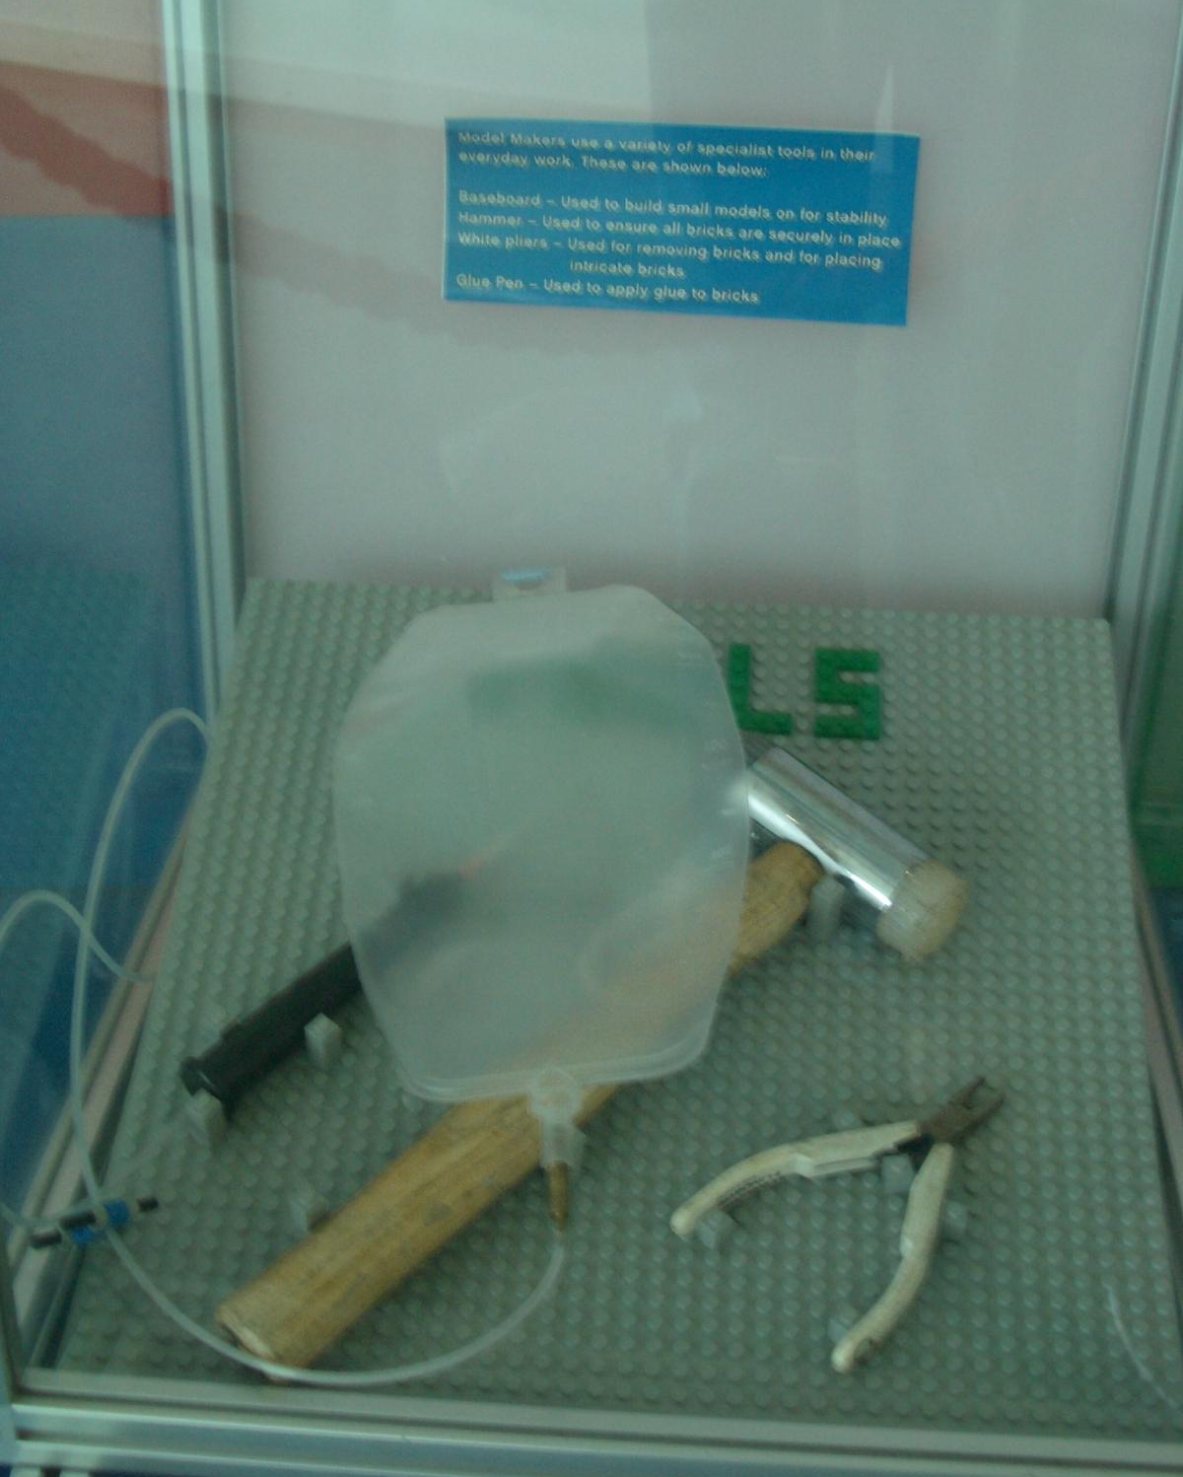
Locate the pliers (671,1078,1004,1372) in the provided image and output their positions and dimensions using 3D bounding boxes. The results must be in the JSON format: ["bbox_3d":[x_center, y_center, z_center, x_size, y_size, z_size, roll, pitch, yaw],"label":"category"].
[{"bbox_3d":[0.088,0.140,0.690,0.114,0.014,0.074,-33,50,-30],"label":"pliers"}]

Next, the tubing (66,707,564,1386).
[{"bbox_3d":[-0.085,0.086,0.717,0.172,0.040,0.254,3,48,3],"label":"tubing"}]

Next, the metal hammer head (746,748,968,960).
[{"bbox_3d":[0.086,0.034,0.769,0.094,0.033,0.033,37,56,25],"label":"metal hammer head"}]

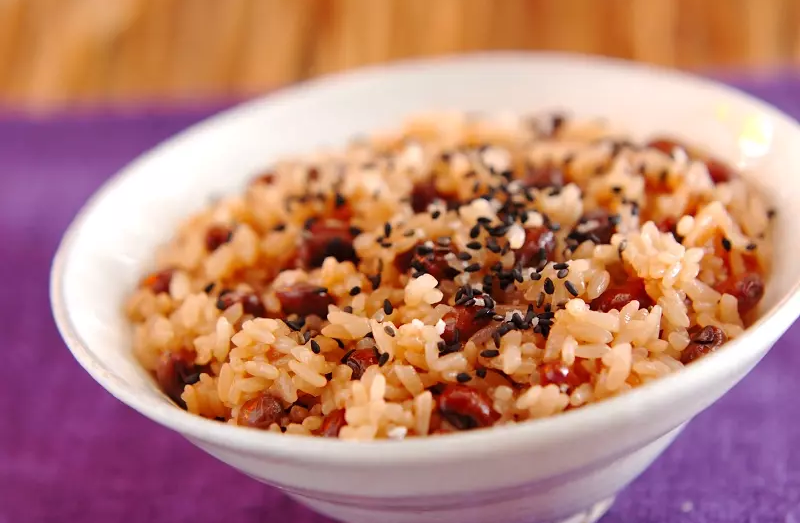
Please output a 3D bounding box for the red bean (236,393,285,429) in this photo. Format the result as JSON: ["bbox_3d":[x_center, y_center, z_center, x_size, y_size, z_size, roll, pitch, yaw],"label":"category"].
[{"bbox_3d":[-0.021,0.023,0.434,0.008,0.006,0.006,-11,30,-5],"label":"red bean"}]

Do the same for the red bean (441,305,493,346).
[{"bbox_3d":[0.010,0.010,0.444,0.009,0.006,0.006,-25,34,-27],"label":"red bean"}]

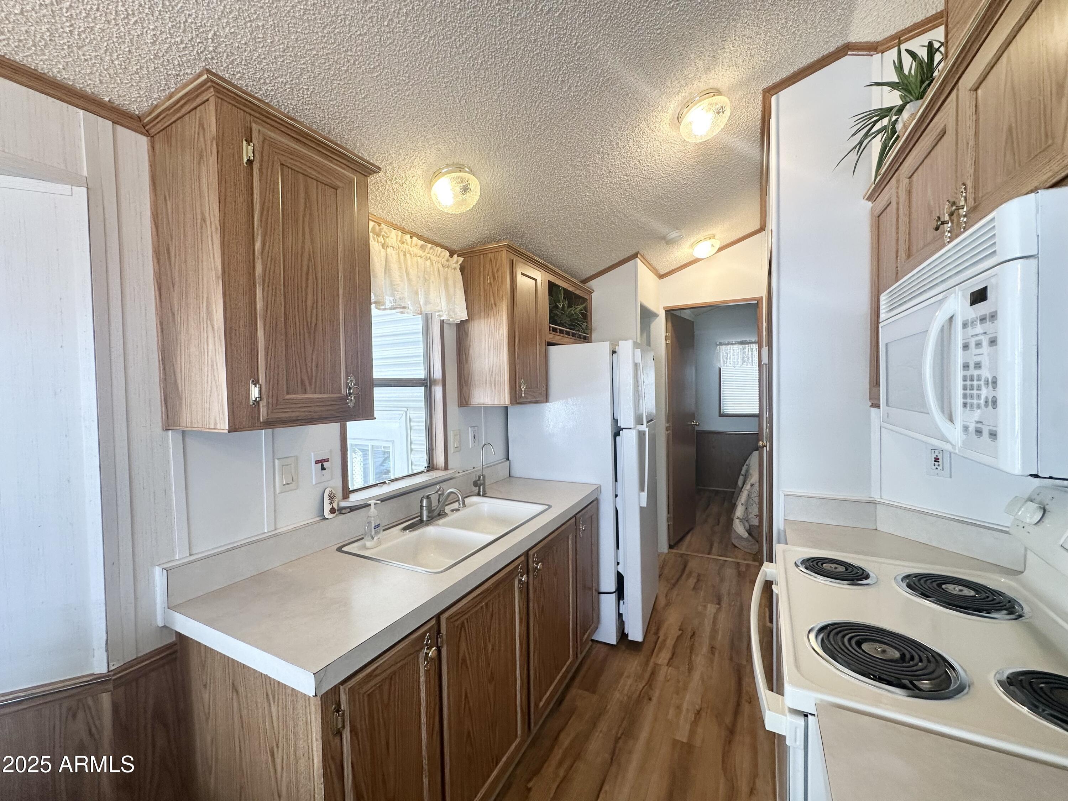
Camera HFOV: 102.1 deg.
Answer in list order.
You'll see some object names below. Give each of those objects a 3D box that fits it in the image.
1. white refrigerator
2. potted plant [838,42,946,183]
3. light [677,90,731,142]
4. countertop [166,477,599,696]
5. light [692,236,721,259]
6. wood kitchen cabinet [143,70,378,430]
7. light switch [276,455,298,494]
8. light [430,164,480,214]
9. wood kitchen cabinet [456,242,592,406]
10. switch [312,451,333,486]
[{"bbox_3d":[0.357,0.515,2.833,0.799,1.700,0.700,0,2,27],"label":"white refrigerator"},{"bbox_3d":[1.134,-0.902,1.333,0.301,0.372,0.284,0,2,27],"label":"potted plant"},{"bbox_3d":[0.674,-1.128,1.720,0.181,0.074,0.181,-20,-7,26],"label":"light"},{"bbox_3d":[-0.292,0.529,1.772,0.592,0.044,1.778,0,2,27],"label":"countertop"},{"bbox_3d":[1.294,-1.149,3.246,0.181,0.083,0.181,-21,-7,26],"label":"light"},{"bbox_3d":[-0.733,-0.328,1.233,0.326,0.789,0.491,0,2,27],"label":"wood kitchen cabinet"},{"bbox_3d":[-0.808,0.244,1.422,0.014,0.116,0.071,0,2,27],"label":"light switch"},{"bbox_3d":[-0.310,-0.829,1.706,0.180,0.083,0.180,-17,-7,-2],"label":"light"},{"bbox_3d":[0.024,-0.392,2.747,0.326,0.800,1.278,0,2,27],"label":"wood kitchen cabinet"},{"bbox_3d":[-0.747,0.237,1.537,0.020,0.114,0.076,0,2,27],"label":"switch"}]

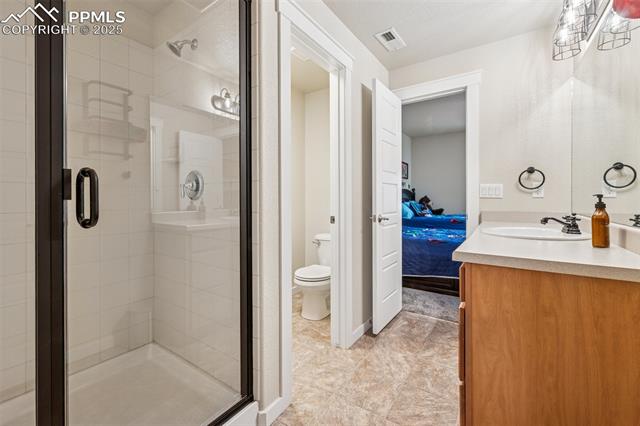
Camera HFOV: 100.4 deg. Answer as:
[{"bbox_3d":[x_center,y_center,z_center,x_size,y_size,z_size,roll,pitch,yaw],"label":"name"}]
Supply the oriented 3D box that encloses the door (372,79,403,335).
[{"bbox_3d":[0.619,-0.065,2.384,0.042,2.030,0.620,1,2,35],"label":"door"}]

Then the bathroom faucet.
[{"bbox_3d":[1.304,0.057,1.442,0.170,0.112,0.165,1,2,35],"label":"bathroom faucet"}]

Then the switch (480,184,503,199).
[{"bbox_3d":[1.405,-0.177,2.183,0.162,0.116,0.012,1,2,35],"label":"switch"}]

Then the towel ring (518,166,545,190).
[{"bbox_3d":[1.600,-0.262,2.013,0.157,0.172,0.065,1,2,35],"label":"towel ring"}]

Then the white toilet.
[{"bbox_3d":[0.053,0.586,2.643,0.430,0.725,0.710,1,2,35],"label":"white toilet"}]

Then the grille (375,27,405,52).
[{"bbox_3d":[0.579,-1.408,2.192,0.152,0.020,0.300,0,1,35],"label":"grille"}]

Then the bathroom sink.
[{"bbox_3d":[1.198,0.184,1.511,0.450,0.160,0.500,1,2,35],"label":"bathroom sink"}]

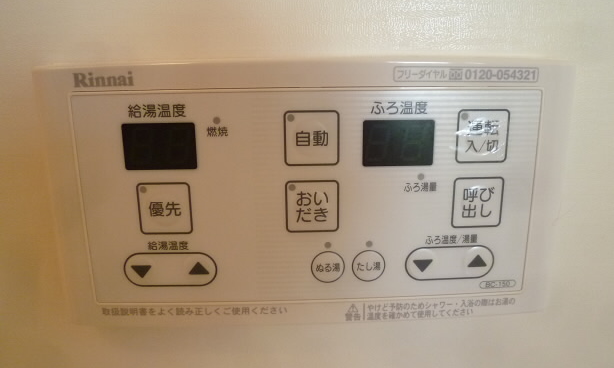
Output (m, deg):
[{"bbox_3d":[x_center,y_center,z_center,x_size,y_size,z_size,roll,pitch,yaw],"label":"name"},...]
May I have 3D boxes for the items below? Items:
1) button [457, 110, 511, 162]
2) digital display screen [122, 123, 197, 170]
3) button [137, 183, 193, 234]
[{"bbox_3d":[0.068,-0.018,0.164,0.020,0.020,0.004,-1,12,-2],"label":"button"},{"bbox_3d":[-0.055,-0.014,0.160,0.027,0.018,0.004,-1,12,-2],"label":"digital display screen"},{"bbox_3d":[-0.055,0.010,0.165,0.020,0.020,0.004,-1,12,-2],"label":"button"}]

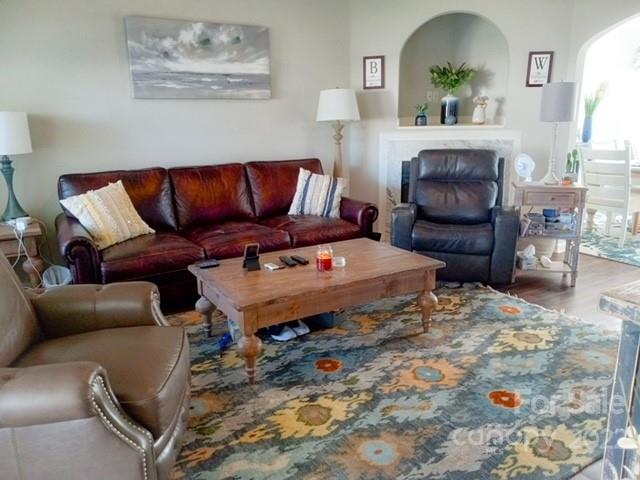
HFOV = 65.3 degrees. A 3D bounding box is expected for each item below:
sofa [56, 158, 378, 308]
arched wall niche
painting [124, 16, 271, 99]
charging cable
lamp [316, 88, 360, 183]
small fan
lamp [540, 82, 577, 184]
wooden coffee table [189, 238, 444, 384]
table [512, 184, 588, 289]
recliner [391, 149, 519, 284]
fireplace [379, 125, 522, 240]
[{"bbox_3d":[-0.766,-0.107,4.042,2.365,0.900,0.950,-9,16,-28],"label":"sofa"},{"bbox_3d":[1.323,-1.677,4.989,1.020,1.053,0.340,2,15,12],"label":"arched wall niche"},{"bbox_3d":[-0.976,-1.522,4.250,1.220,0.616,0.040,-9,17,-30],"label":"painting"},{"bbox_3d":[-1.946,0.101,3.292,0.200,0.481,0.160,-9,17,-30],"label":"charging cable"},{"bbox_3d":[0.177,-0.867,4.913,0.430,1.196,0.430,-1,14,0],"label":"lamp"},{"bbox_3d":[1.638,-0.576,3.987,0.175,0.242,0.120,12,19,40],"label":"small fan"},{"bbox_3d":[1.840,-0.818,3.864,0.285,0.767,0.285,3,15,14],"label":"lamp"},{"bbox_3d":[-0.013,0.373,3.047,1.319,0.446,0.803,-9,17,-30],"label":"wooden coffee table"},{"bbox_3d":[1.776,-0.051,3.966,0.500,0.768,0.360,3,15,14],"label":"table"},{"bbox_3d":[1.133,-0.265,4.345,0.930,1.010,0.950,2,15,10],"label":"recliner"},{"bbox_3d":[1.286,-0.550,5.109,1.390,1.180,0.200,2,15,12],"label":"fireplace"}]

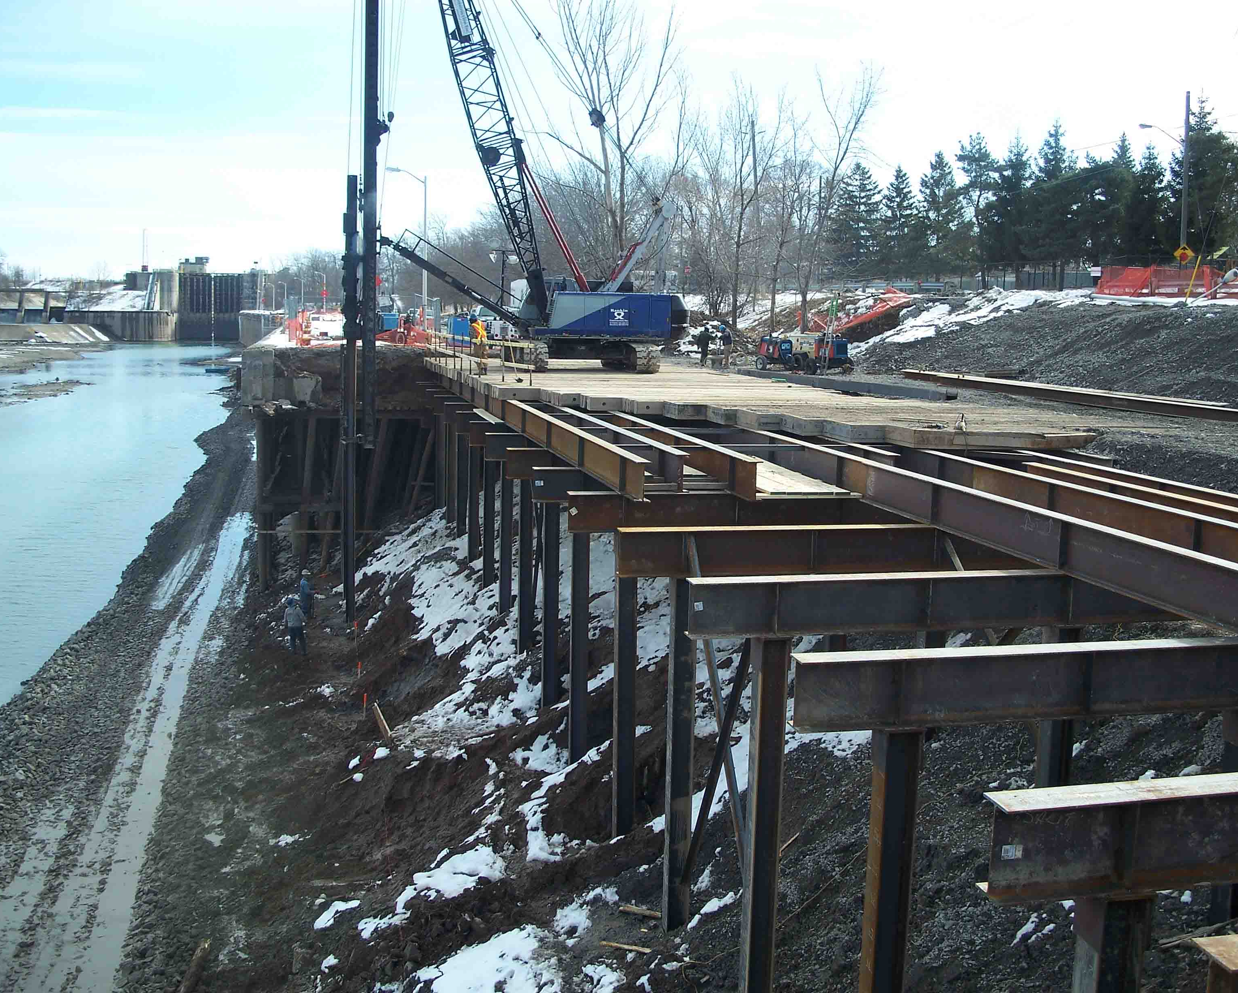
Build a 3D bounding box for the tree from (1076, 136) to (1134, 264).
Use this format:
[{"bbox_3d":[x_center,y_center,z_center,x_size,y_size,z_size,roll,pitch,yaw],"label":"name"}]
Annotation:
[{"bbox_3d":[30.898,-18.308,90.000,3.700,8.722,3.700,5,9,21],"label":"tree"}]

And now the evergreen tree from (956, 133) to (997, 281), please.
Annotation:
[{"bbox_3d":[26.245,-20.992,104.000,3.000,10.919,3.000,4,8,14],"label":"evergreen tree"}]

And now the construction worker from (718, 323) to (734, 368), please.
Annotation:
[{"bbox_3d":[4.003,-5.640,53.200,0.500,1.670,0.500,1,8,-6],"label":"construction worker"}]

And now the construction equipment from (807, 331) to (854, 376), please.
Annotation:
[{"bbox_3d":[7.569,-5.158,50.800,1.250,1.454,1.300,-4,10,-34],"label":"construction equipment"}]

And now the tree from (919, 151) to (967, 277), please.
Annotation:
[{"bbox_3d":[24.735,-21.257,108.000,3.600,9.780,3.600,3,8,13],"label":"tree"}]

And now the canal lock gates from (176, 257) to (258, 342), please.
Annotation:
[{"bbox_3d":[-150.800,-70.604,525.000,26.000,26.500,5.500,0,8,-10],"label":"canal lock gates"}]

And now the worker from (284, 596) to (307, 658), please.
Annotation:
[{"bbox_3d":[-9.491,3.827,41.500,0.600,1.713,0.420,3,8,8],"label":"worker"}]

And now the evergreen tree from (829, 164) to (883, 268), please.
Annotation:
[{"bbox_3d":[20.160,-23.272,120.000,4.400,9.480,4.400,3,8,9],"label":"evergreen tree"}]

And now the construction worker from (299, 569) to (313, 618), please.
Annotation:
[{"bbox_3d":[-10.721,3.401,48.500,0.450,1.734,0.500,1,8,-6],"label":"construction worker"}]

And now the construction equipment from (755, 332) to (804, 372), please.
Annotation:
[{"bbox_3d":[5.972,-5.382,52.600,1.200,1.347,1.500,-5,10,-39],"label":"construction equipment"}]

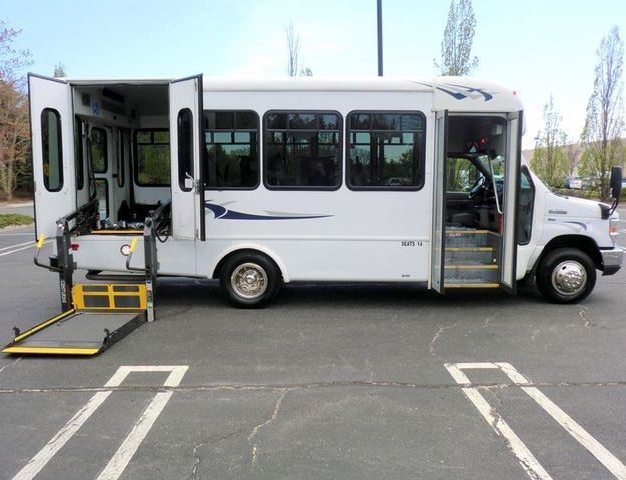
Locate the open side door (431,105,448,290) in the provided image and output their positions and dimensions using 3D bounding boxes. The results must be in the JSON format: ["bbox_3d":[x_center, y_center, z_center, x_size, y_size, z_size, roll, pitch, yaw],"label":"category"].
[{"bbox_3d":[1.491,-0.447,6.993,0.061,2.131,0.404,0,5,0],"label":"open side door"}]

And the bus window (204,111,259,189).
[{"bbox_3d":[-1.118,-1.078,7.145,0.959,0.959,0.061,0,5,0],"label":"bus window"}]

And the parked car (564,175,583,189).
[{"bbox_3d":[28.540,-6.255,64.691,1.820,1.600,4.600,1,5,12],"label":"parked car"}]

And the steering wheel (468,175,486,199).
[{"bbox_3d":[2.436,-0.797,8.814,0.091,0.404,0.394,34,4,-3],"label":"steering wheel"}]

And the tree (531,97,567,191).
[{"bbox_3d":[18.900,-7.745,47.480,3.200,8.000,3.200,0,5,0],"label":"tree"}]

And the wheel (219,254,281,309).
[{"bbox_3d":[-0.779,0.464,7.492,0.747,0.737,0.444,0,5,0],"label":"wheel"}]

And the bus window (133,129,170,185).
[{"bbox_3d":[-2.380,-1.307,9.498,0.949,0.939,0.061,0,5,0],"label":"bus window"}]

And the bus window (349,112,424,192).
[{"bbox_3d":[0.888,-1.067,7.146,0.965,0.959,0.061,0,5,0],"label":"bus window"}]

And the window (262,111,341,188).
[{"bbox_3d":[-0.114,-1.073,7.145,0.959,0.954,0.061,0,5,0],"label":"window"}]

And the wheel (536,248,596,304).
[{"bbox_3d":[3.246,0.462,7.629,0.747,0.737,0.237,0,5,0],"label":"wheel"}]

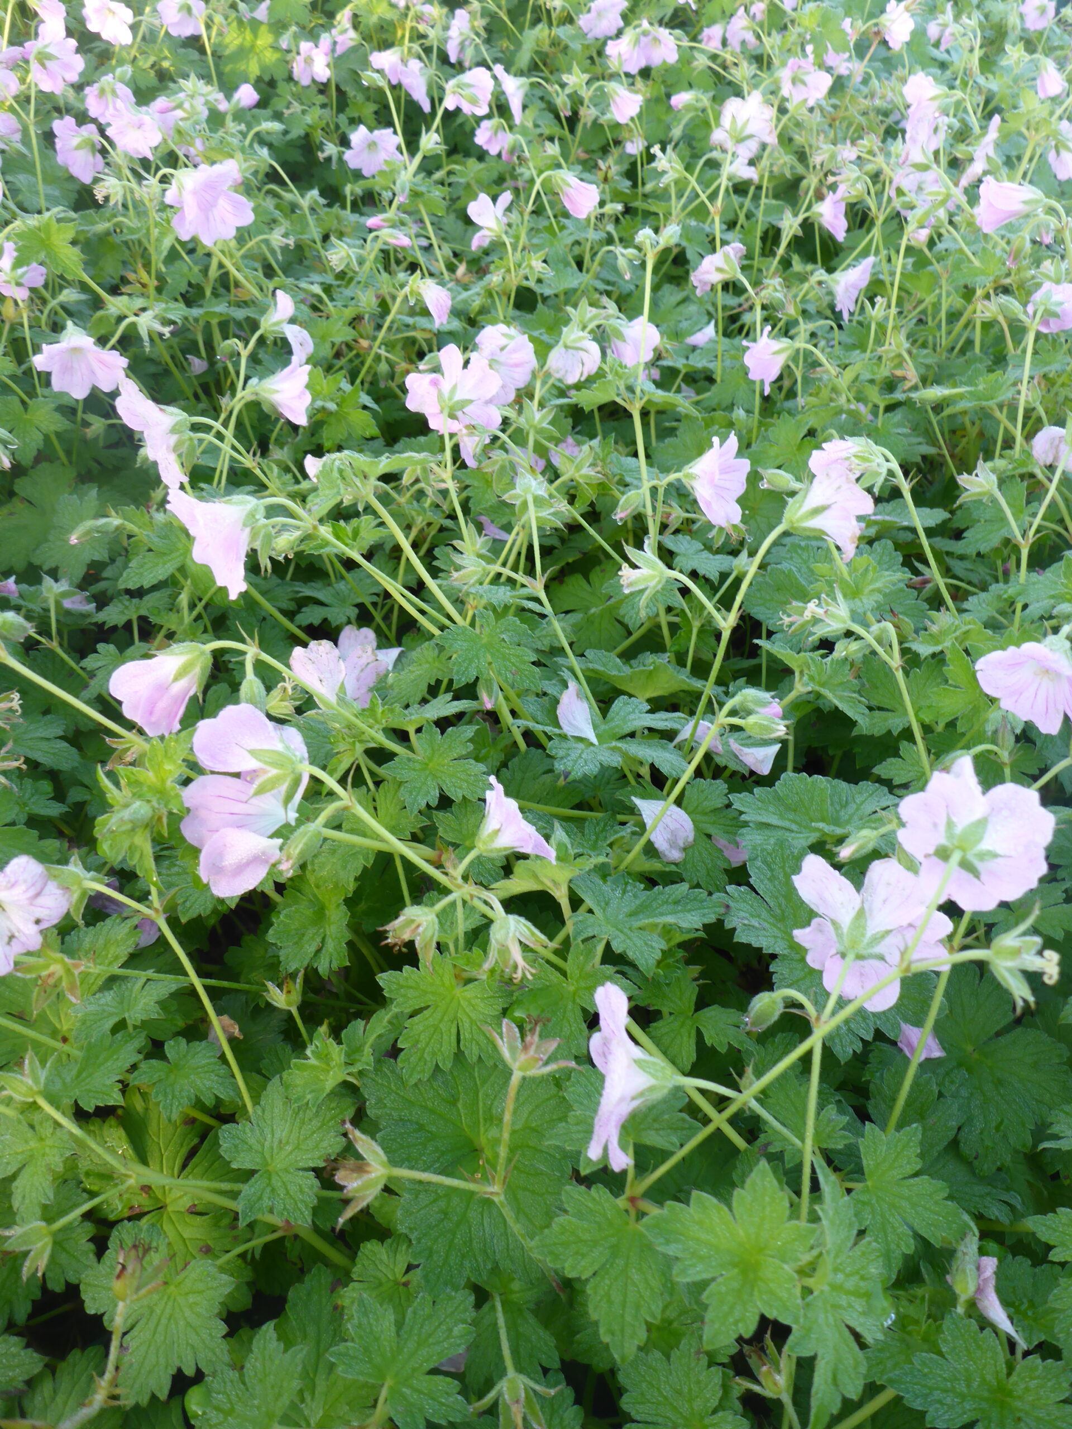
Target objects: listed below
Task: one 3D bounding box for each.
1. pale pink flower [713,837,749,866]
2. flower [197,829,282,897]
[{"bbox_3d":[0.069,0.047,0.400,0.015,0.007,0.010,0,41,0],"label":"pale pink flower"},{"bbox_3d":[-0.080,0.040,0.310,0.023,0.011,0.015,0,41,0],"label":"flower"}]

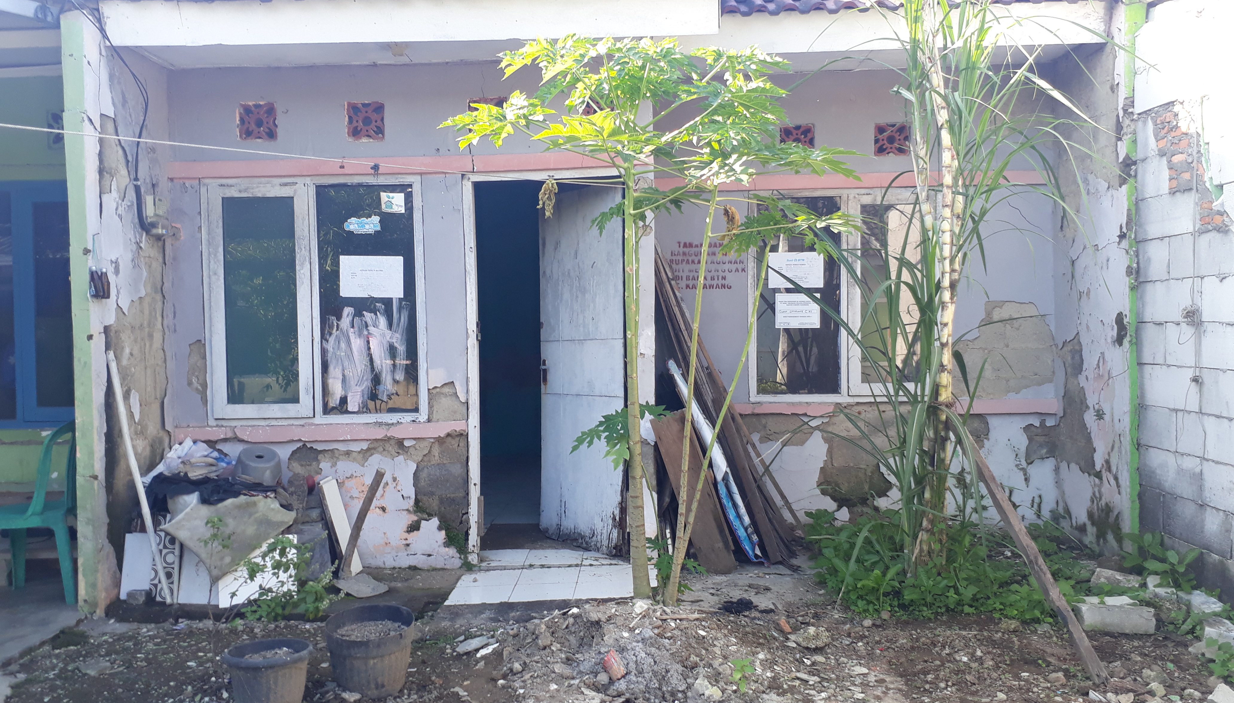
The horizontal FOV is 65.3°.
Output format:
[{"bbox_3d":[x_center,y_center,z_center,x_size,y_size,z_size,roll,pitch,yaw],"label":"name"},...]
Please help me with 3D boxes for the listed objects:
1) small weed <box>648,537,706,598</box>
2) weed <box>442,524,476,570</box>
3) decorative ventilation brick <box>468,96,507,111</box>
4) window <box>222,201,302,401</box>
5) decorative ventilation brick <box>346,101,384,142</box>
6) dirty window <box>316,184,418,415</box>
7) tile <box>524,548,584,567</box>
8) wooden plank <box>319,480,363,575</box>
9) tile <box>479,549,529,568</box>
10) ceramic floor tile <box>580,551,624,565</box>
[{"bbox_3d":[0.284,1.014,4.540,0.250,0.270,0.220,-1,2,0],"label":"small weed"},{"bbox_3d":[-0.827,1.024,5.035,0.171,0.252,0.100,-1,1,0],"label":"weed"},{"bbox_3d":[-0.678,-1.228,5.082,0.200,0.200,0.090,-1,2,0],"label":"decorative ventilation brick"},{"bbox_3d":[-1.865,-0.263,5.042,0.381,1.085,0.050,-1,1,0],"label":"window"},{"bbox_3d":[-1.317,-1.205,5.082,0.200,0.200,0.090,-1,2,0],"label":"decorative ventilation brick"},{"bbox_3d":[-1.307,-0.272,5.076,0.504,1.199,0.050,-1,1,0],"label":"dirty window"},{"bbox_3d":[-0.334,1.111,5.167,0.300,0.010,0.300,-1,2,0],"label":"tile"},{"bbox_3d":[-1.437,0.923,5.037,0.090,0.500,0.030,-15,-7,-36],"label":"wooden plank"},{"bbox_3d":[-0.616,1.117,5.168,0.275,0.010,0.300,-1,2,0],"label":"tile"},{"bbox_3d":[-0.063,1.108,5.187,0.240,0.012,0.290,-1,1,0],"label":"ceramic floor tile"}]

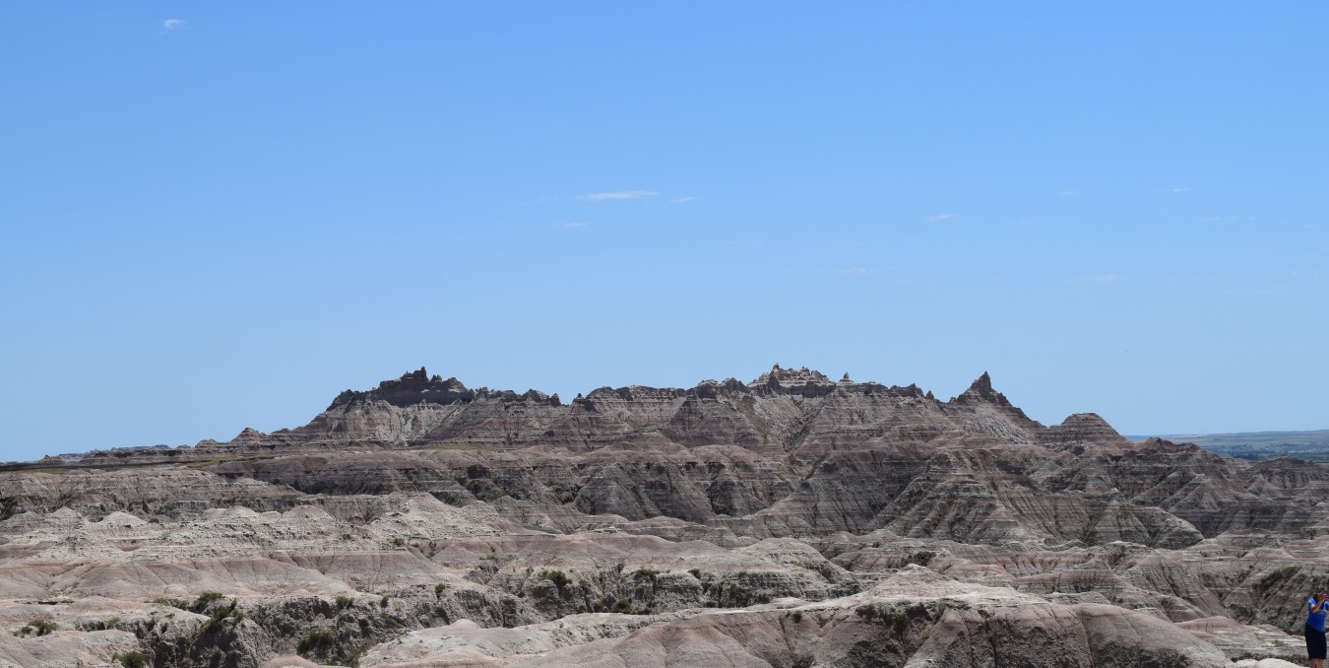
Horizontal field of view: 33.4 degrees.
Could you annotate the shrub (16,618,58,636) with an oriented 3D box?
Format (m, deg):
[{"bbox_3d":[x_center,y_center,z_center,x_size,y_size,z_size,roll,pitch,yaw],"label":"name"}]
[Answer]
[{"bbox_3d":[-23.237,10.864,82.000,1.538,0.608,1.230,-1,-3,0],"label":"shrub"}]

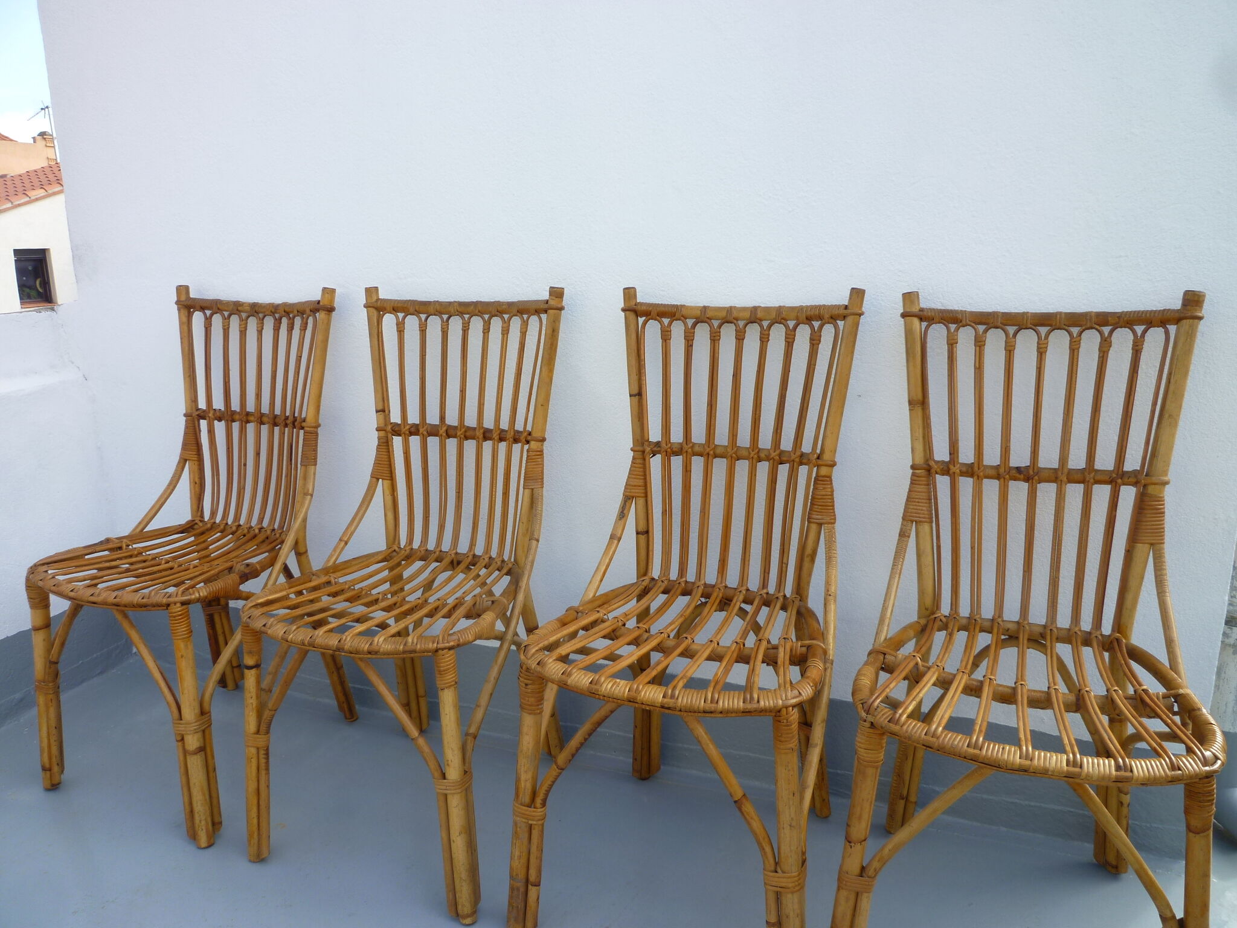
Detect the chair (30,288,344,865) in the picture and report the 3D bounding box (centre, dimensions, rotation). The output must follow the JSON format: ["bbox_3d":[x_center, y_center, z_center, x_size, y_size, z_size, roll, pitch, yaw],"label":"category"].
[{"bbox_3d":[-0.812,0.141,1.689,0.446,0.900,0.515,5,16,22],"label":"chair"}]

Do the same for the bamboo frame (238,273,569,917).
[{"bbox_3d":[-0.350,0.178,1.504,0.446,0.900,0.515,4,16,19],"label":"bamboo frame"}]

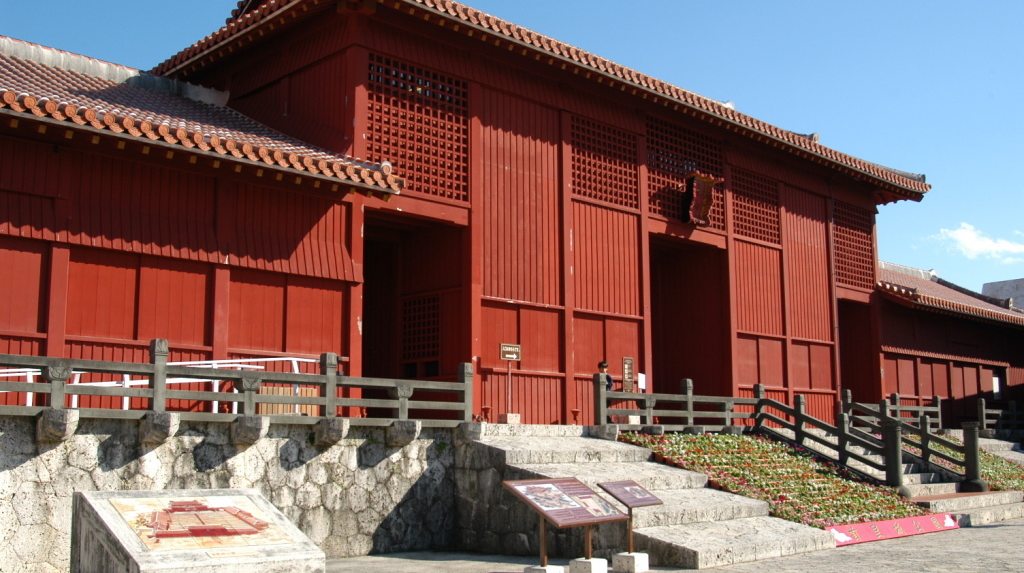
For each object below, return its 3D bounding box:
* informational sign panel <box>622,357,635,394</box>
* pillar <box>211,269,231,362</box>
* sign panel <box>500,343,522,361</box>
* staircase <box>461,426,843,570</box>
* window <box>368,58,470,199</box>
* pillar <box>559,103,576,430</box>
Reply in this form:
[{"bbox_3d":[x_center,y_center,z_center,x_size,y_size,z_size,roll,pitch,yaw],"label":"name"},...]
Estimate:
[{"bbox_3d":[2.860,2.210,25.128,0.426,0.957,0.052,8,-12,-44],"label":"informational sign panel"},{"bbox_3d":[-5.365,1.063,18.616,0.291,2.860,0.291,8,-12,-44],"label":"pillar"},{"bbox_3d":[-0.016,1.490,22.992,0.624,0.364,0.042,8,-12,-44],"label":"sign panel"},{"bbox_3d":[2.283,3.342,17.269,4.160,2.080,4.784,8,-12,-44],"label":"staircase"},{"bbox_3d":[-2.033,-3.470,22.579,2.829,2.787,0.104,8,-12,-44],"label":"window"},{"bbox_3d":[1.324,-0.446,25.466,0.302,7.956,0.291,8,-12,-44],"label":"pillar"}]

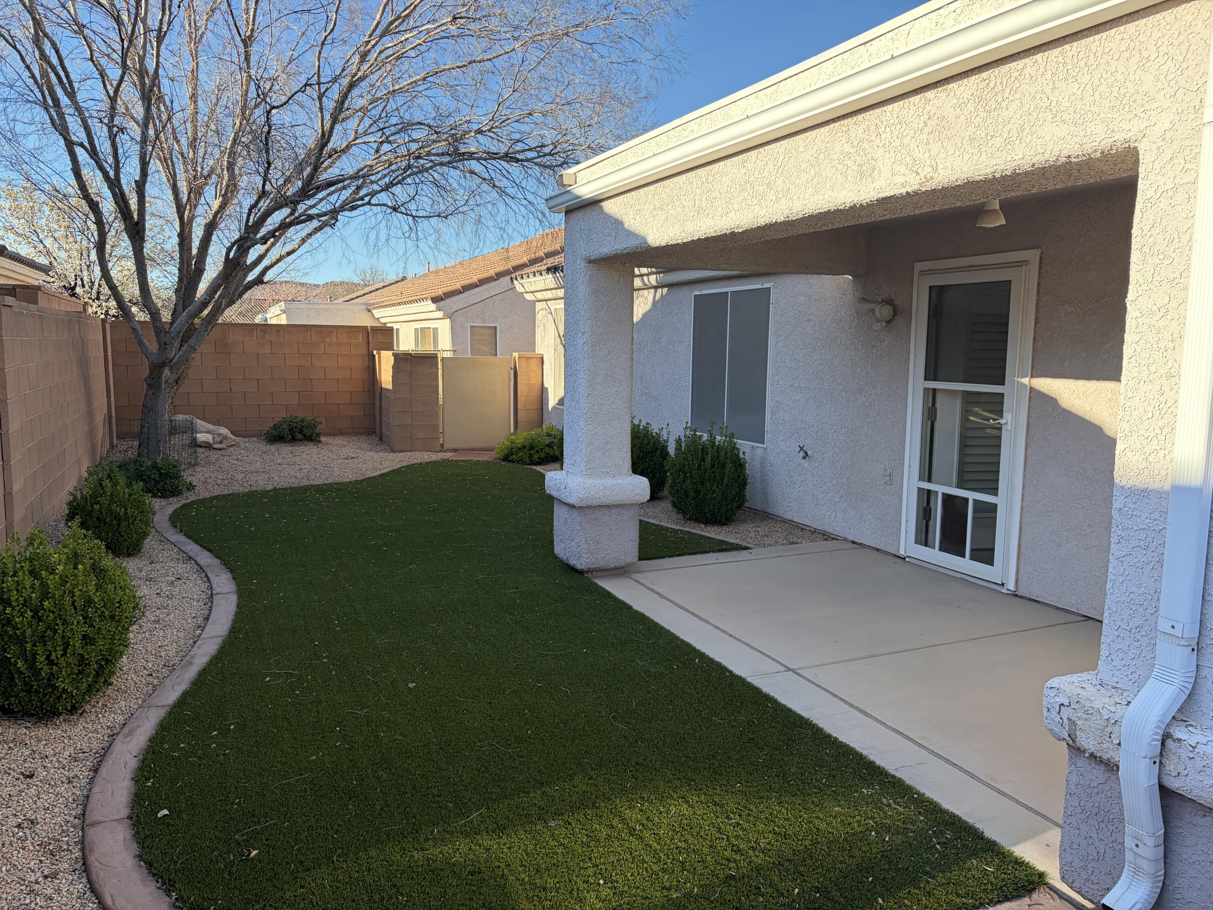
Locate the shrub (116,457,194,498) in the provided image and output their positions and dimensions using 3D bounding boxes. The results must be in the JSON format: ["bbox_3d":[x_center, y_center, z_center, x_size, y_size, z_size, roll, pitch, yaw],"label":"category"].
[{"bbox_3d":[-4.407,0.209,8.824,0.720,0.380,0.750,-3,8,-24],"label":"shrub"}]

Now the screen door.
[{"bbox_3d":[2.390,-0.219,6.188,0.060,2.040,0.900,-3,8,-24],"label":"screen door"}]

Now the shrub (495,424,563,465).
[{"bbox_3d":[-0.909,-0.138,11.526,0.950,0.490,1.000,1,8,0],"label":"shrub"}]

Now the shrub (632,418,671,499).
[{"bbox_3d":[0.289,0.029,9.313,0.700,0.830,0.700,1,8,0],"label":"shrub"}]

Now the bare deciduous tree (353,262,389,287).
[{"bbox_3d":[-12.948,-7.957,50.352,3.200,5.300,3.200,-3,8,-24],"label":"bare deciduous tree"}]

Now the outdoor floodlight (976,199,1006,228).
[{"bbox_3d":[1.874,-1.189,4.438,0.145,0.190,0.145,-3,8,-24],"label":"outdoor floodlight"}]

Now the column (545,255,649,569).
[{"bbox_3d":[-0.062,-0.291,6.376,0.580,2.090,0.580,-3,8,-24],"label":"column"}]

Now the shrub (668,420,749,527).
[{"bbox_3d":[0.904,0.166,8.150,0.720,0.880,0.720,1,8,0],"label":"shrub"}]

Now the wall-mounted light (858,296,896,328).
[{"bbox_3d":[2.002,-1.053,6.730,0.200,0.210,0.270,-3,8,-24],"label":"wall-mounted light"}]

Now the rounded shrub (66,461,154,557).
[{"bbox_3d":[-3.521,0.384,6.451,0.570,0.660,0.570,-3,8,-24],"label":"rounded shrub"}]

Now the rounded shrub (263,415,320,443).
[{"bbox_3d":[-4.630,-0.392,13.475,0.780,0.410,0.800,-3,8,-24],"label":"rounded shrub"}]

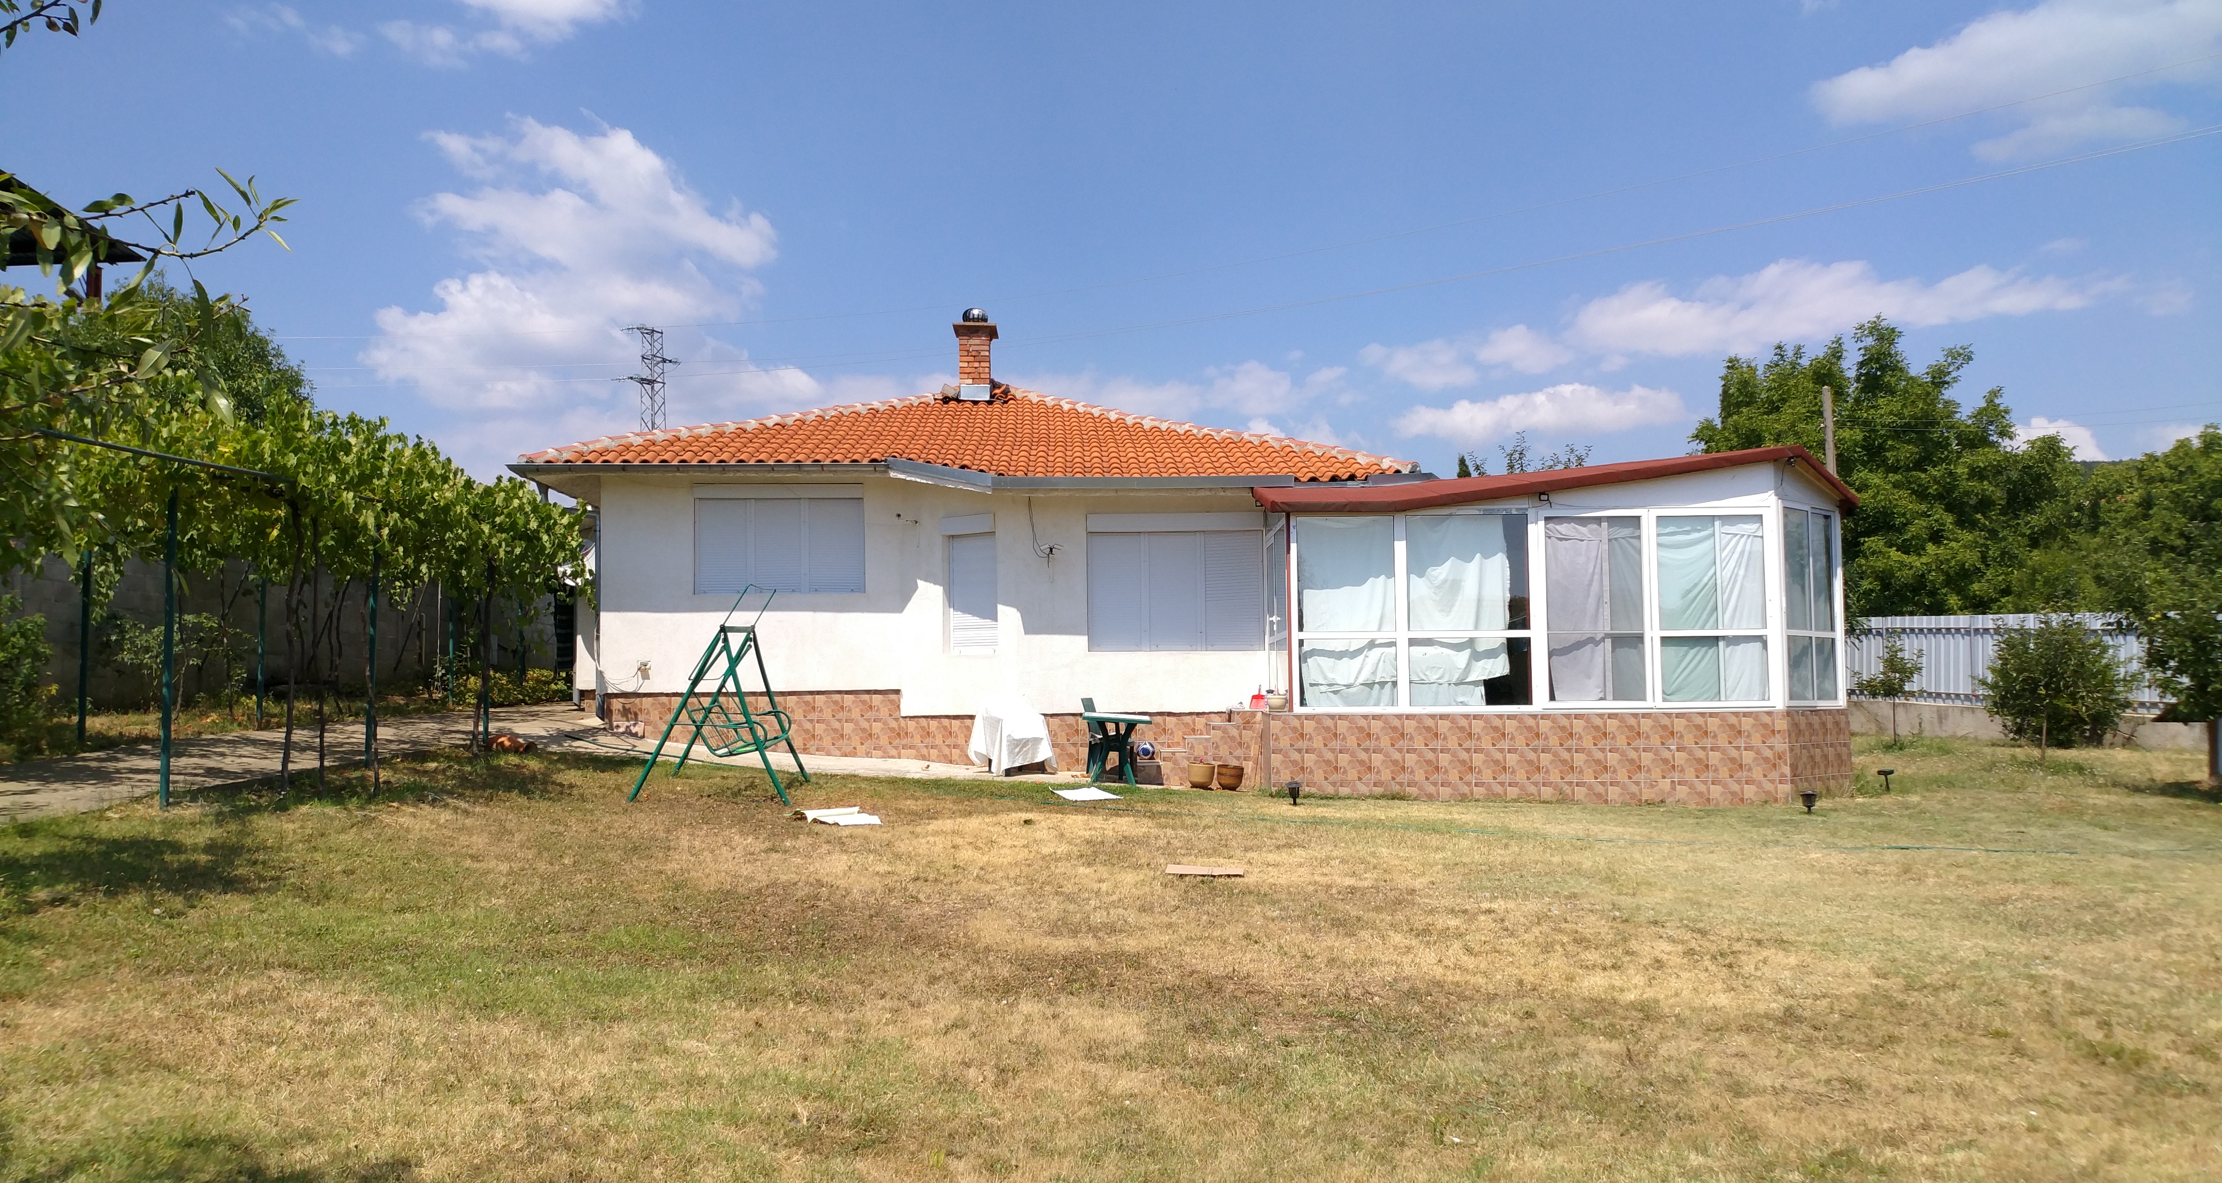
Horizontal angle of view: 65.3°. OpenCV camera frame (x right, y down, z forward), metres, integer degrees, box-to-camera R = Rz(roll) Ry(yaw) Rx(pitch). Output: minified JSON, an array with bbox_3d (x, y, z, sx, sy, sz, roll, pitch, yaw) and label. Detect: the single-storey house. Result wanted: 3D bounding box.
[{"bbox_3d":[0.204,-0.581,22.652,14.800,6.200,11.300,-1,-4,-2],"label":"single-storey house"}]

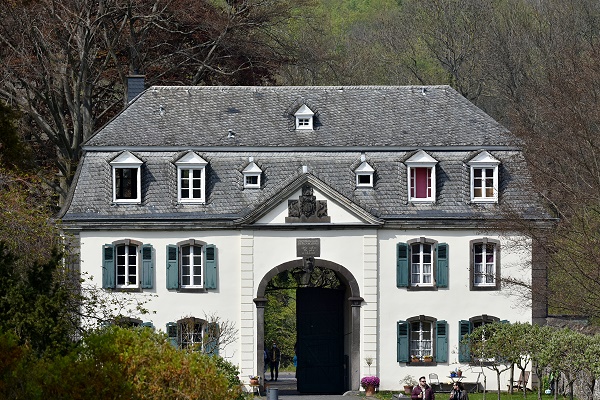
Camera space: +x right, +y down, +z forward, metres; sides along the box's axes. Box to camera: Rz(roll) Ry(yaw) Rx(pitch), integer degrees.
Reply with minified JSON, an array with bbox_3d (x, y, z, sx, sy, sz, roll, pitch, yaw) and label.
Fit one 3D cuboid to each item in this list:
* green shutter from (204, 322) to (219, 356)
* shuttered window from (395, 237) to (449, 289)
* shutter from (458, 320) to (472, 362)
[{"bbox_3d":[-3.737,6.068,221.679,0.507,1.757,0.060,0,-1,-3],"label":"green shutter"},{"bbox_3d":[5.213,2.715,222.314,2.194,2.202,0.250,0,-1,-3],"label":"shuttered window"},{"bbox_3d":[7.009,6.001,222.323,0.508,1.762,0.060,0,-1,-3],"label":"shutter"}]

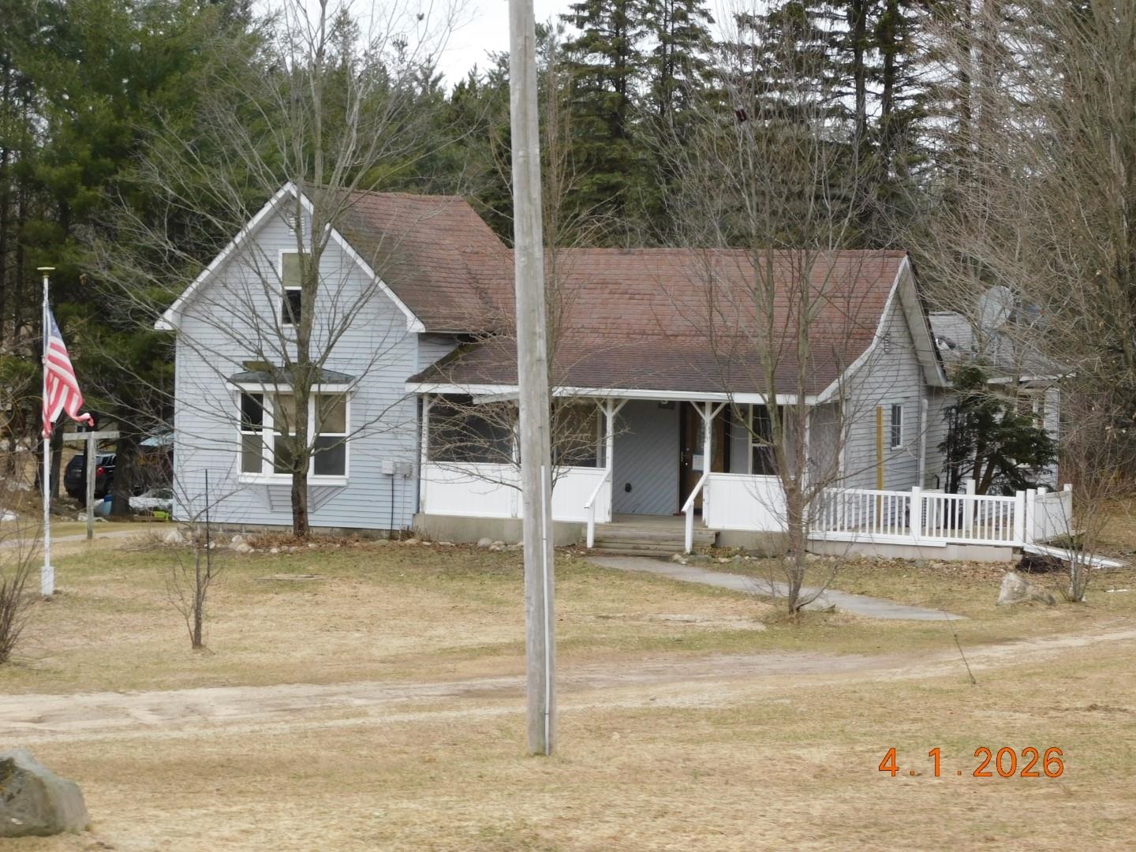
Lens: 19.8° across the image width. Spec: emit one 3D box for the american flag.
[{"bbox_3d":[-7.178,-0.752,46.674,0.720,1.780,0.250,1,2,0],"label":"american flag"}]

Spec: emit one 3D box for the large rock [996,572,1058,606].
[{"bbox_3d":[6.783,2.414,48.025,0.840,0.470,0.600,1,2,0],"label":"large rock"}]

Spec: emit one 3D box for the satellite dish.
[{"bbox_3d":[8.484,-2.317,64.500,0.400,1.000,0.800,3,3,41],"label":"satellite dish"}]

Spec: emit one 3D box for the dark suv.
[{"bbox_3d":[-14.486,1.669,107.198,1.850,1.720,4.600,3,3,36],"label":"dark suv"}]

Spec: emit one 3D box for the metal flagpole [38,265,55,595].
[{"bbox_3d":[-7.442,0.060,46.579,0.220,4.720,0.220,1,2,0],"label":"metal flagpole"}]

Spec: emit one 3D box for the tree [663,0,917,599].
[{"bbox_3d":[3.166,-1.675,46.274,3.550,8.500,3.400,1,2,0],"label":"tree"}]

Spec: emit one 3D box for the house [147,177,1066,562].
[{"bbox_3d":[1.387,-1.247,63.538,13.590,6.380,14.200,2,2,22],"label":"house"}]

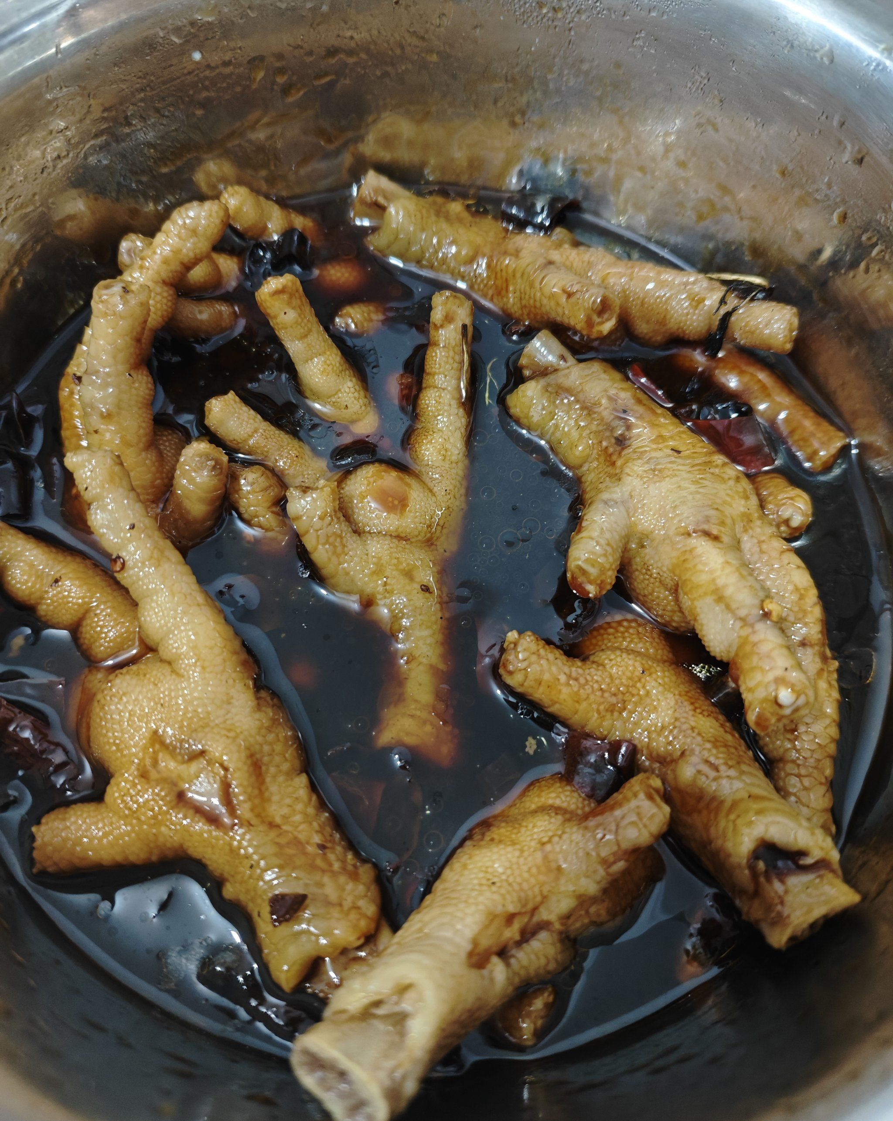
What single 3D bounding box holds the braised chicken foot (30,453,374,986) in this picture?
[{"bbox_3d":[-0.058,0.034,0.161,0.052,0.036,0.114,-26,71,-12],"label":"braised chicken foot"}]

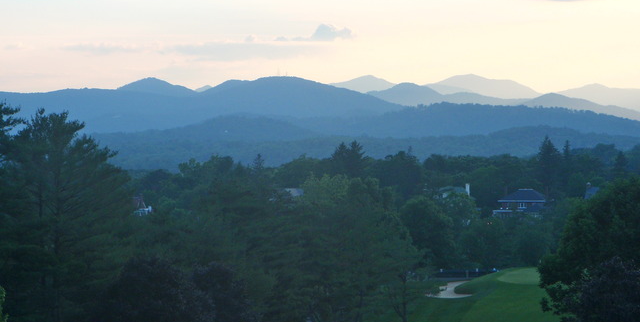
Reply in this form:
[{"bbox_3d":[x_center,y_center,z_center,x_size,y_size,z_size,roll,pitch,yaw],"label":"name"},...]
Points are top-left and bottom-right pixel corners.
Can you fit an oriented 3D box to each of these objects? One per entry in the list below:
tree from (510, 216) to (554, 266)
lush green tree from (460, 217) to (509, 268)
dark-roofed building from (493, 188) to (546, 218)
[{"bbox_3d":[49.670,19.110,445.000,10.380,11.560,11.000,0,1,0],"label":"tree"},{"bbox_3d":[38.820,19.470,445.000,12.270,12.270,12.000,0,1,0],"label":"lush green tree"},{"bbox_3d":[58.180,12.540,550.000,15.750,9.620,12.000,0,1,0],"label":"dark-roofed building"}]

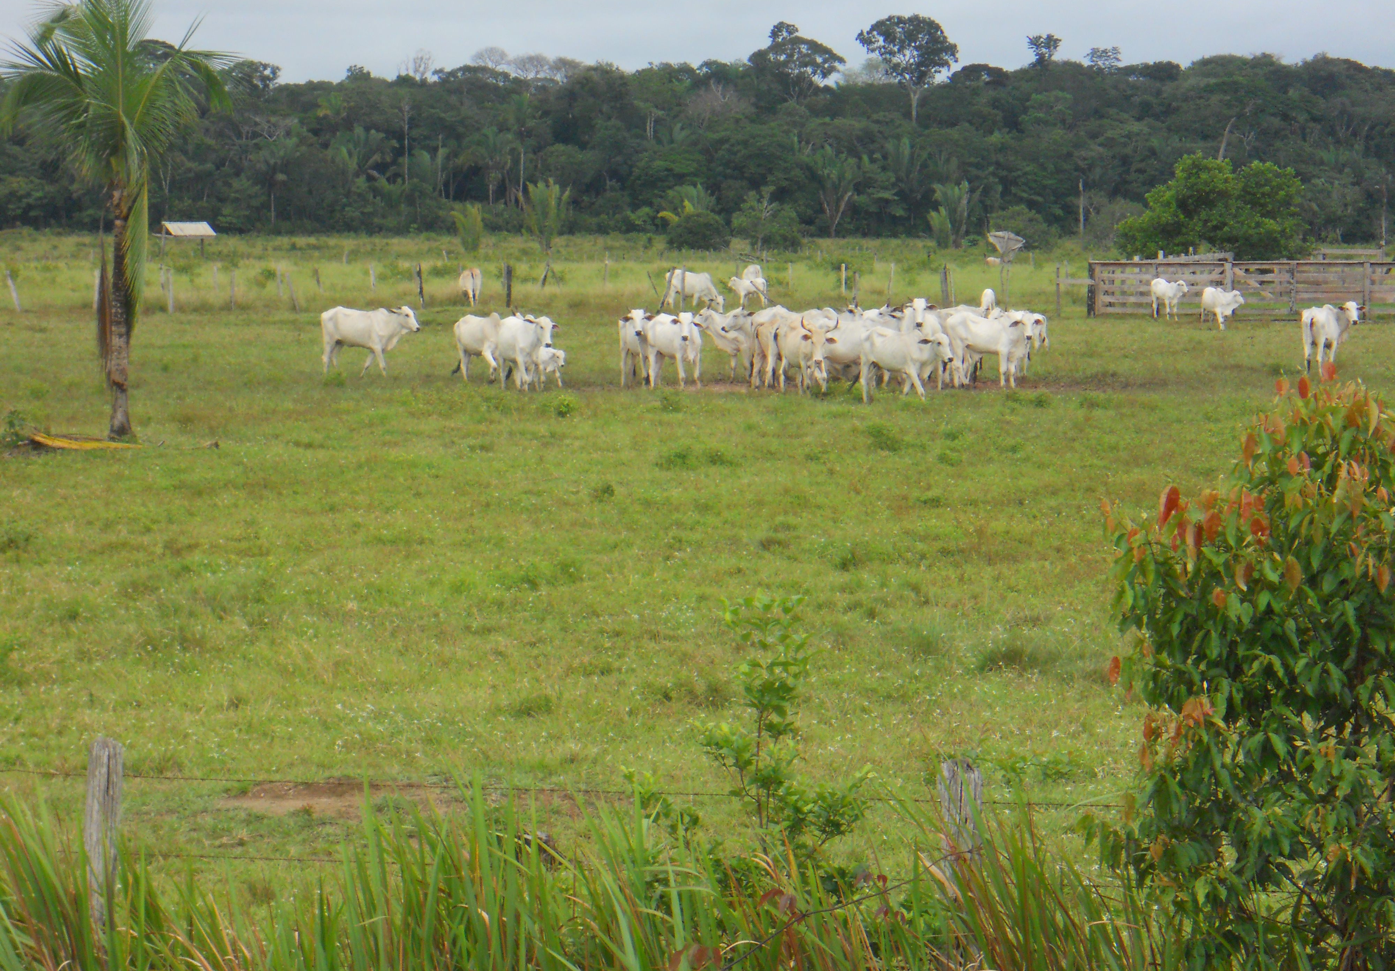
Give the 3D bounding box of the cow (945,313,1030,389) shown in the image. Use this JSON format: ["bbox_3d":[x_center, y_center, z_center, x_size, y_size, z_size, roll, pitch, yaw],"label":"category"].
[{"bbox_3d":[5.447,-2.539,106.000,1.850,1.410,0.600,2,4,40],"label":"cow"}]

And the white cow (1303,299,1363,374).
[{"bbox_3d":[13.277,-3.089,118.000,0.650,1.550,1.900,1,3,22],"label":"white cow"}]

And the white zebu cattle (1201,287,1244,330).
[{"bbox_3d":[15.828,-5.353,170.000,1.650,1.280,0.480,3,4,42],"label":"white zebu cattle"}]

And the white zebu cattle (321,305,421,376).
[{"bbox_3d":[-6.885,-3.046,119.000,2.080,1.490,0.550,1,3,13],"label":"white zebu cattle"}]

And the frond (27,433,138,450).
[{"bbox_3d":[-8.661,-0.622,79.500,1.600,0.220,0.600,0,3,0],"label":"frond"}]

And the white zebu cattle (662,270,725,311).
[{"bbox_3d":[-0.094,-6.761,195.000,2.000,1.420,0.550,0,3,8],"label":"white zebu cattle"}]

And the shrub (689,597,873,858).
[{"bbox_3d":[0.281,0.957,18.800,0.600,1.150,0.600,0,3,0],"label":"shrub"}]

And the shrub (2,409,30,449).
[{"bbox_3d":[-9.666,-0.804,80.000,0.420,0.560,0.420,0,3,0],"label":"shrub"}]

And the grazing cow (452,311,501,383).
[{"bbox_3d":[-4.319,-2.883,118.000,2.000,1.480,0.550,1,3,25],"label":"grazing cow"}]

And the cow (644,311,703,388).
[{"bbox_3d":[-0.458,-2.663,110.300,0.600,1.500,2.000,-2,3,-32],"label":"cow"}]

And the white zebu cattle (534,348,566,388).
[{"bbox_3d":[-2.790,-2.187,105.800,0.340,0.800,1.100,-2,3,-32],"label":"white zebu cattle"}]

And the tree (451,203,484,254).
[{"bbox_3d":[-17.934,-19.974,440.000,2.600,4.100,2.500,0,3,0],"label":"tree"}]

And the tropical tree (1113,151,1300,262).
[{"bbox_3d":[27.324,-14.430,300.000,9.900,6.400,8.500,0,3,0],"label":"tropical tree"}]

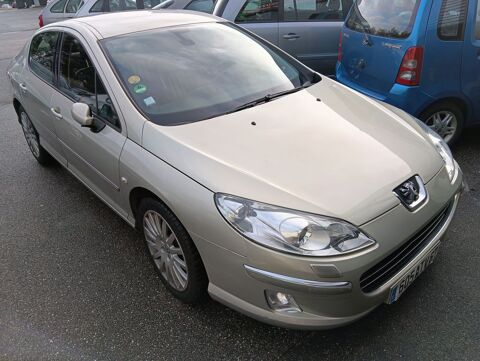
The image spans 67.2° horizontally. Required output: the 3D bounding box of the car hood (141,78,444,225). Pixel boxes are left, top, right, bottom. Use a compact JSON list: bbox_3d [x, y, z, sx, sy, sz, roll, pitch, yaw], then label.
[{"bbox_3d":[0.422,-0.249,2.043,1.550,0.260,1.240,-24,42,-35],"label":"car hood"}]

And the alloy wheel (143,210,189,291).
[{"bbox_3d":[-0.352,0.365,2.061,0.180,0.485,0.485,-24,35,-35],"label":"alloy wheel"}]

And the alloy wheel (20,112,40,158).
[{"bbox_3d":[-2.155,-0.525,3.901,0.180,0.485,0.485,-24,35,-35],"label":"alloy wheel"}]

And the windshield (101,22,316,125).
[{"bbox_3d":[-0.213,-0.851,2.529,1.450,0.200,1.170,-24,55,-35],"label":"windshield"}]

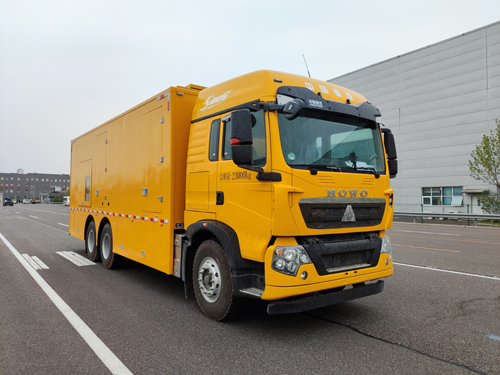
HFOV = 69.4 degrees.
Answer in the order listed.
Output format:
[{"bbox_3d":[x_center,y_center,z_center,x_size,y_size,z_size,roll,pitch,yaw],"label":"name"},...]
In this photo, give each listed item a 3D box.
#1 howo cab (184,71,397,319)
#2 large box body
[{"bbox_3d":[0.616,0.159,5.357,2.680,3.329,2.152,2,-3,-37],"label":"howo cab"},{"bbox_3d":[-2.488,-0.001,9.420,2.538,2.980,7.375,2,-3,-37],"label":"large box body"}]

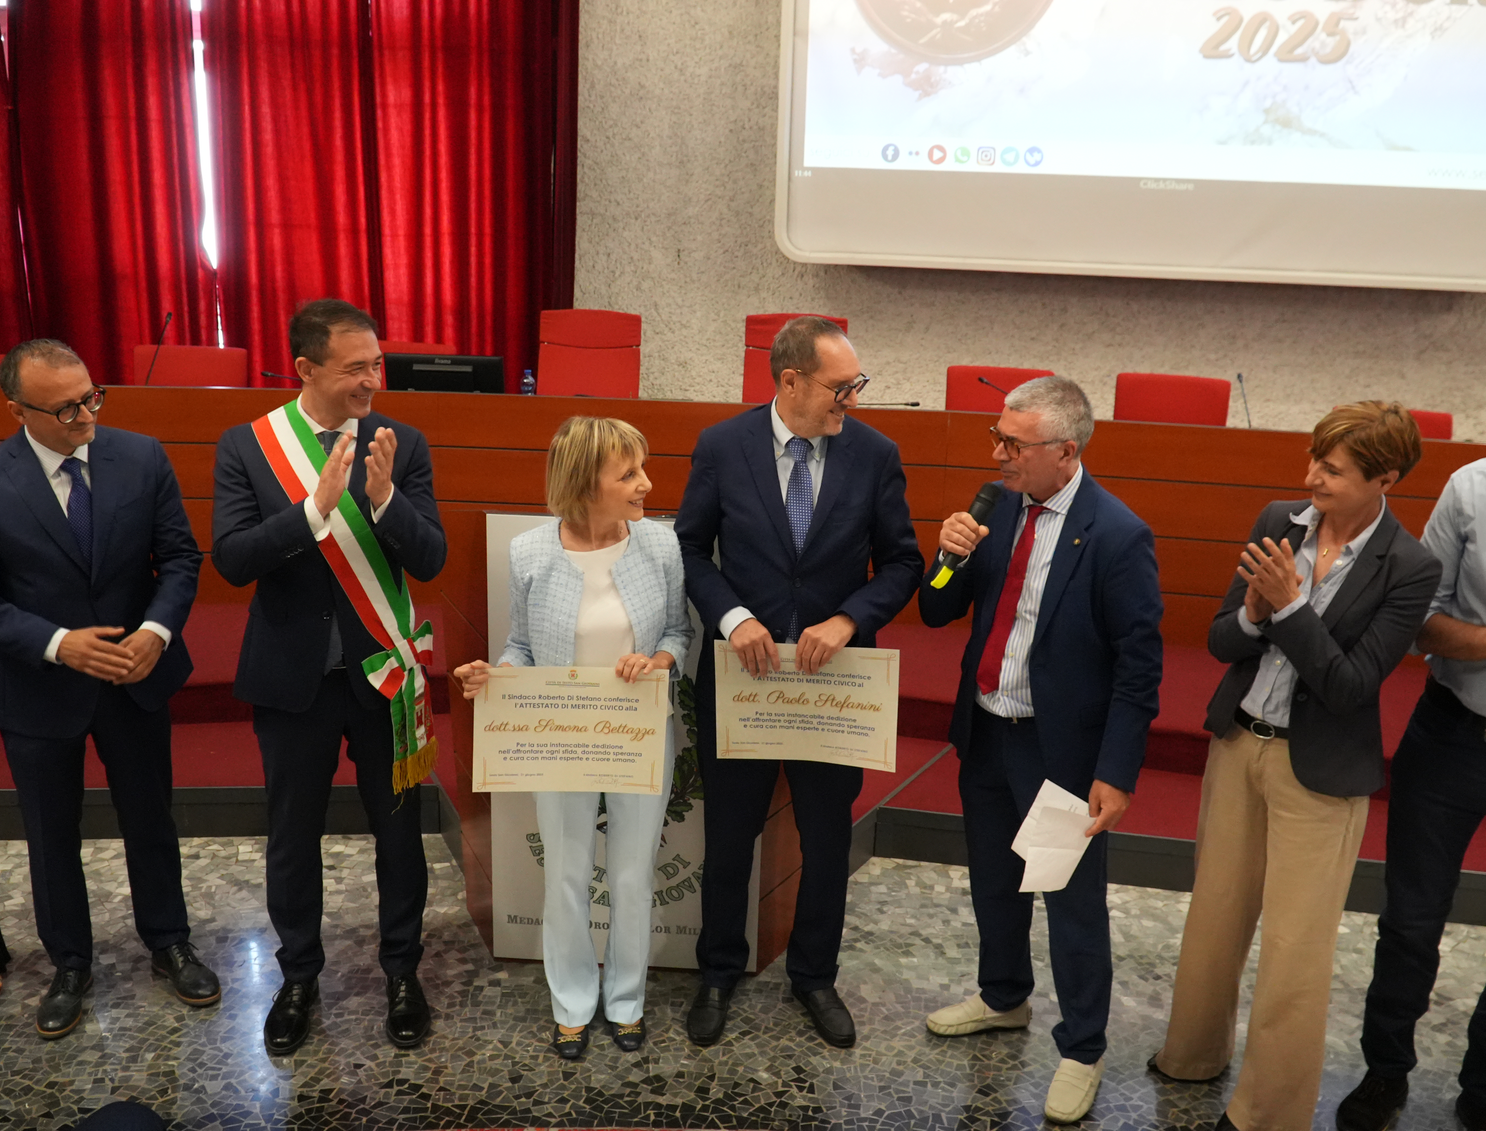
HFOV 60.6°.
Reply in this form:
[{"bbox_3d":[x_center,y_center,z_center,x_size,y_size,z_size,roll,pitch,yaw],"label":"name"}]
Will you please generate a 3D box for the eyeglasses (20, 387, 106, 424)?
[{"bbox_3d":[-1.539,-0.365,2.880,0.140,0.045,0.145,-25,26,-29],"label":"eyeglasses"}]

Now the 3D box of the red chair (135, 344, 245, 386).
[{"bbox_3d":[-2.810,-0.581,6.339,0.600,1.000,0.600,2,12,-2],"label":"red chair"}]

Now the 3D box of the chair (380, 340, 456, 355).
[{"bbox_3d":[-1.867,-0.667,6.792,0.600,1.030,0.600,3,12,3],"label":"chair"}]

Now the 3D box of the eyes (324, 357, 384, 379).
[{"bbox_3d":[-0.858,-0.435,2.800,0.120,0.035,0.050,-14,22,-39],"label":"eyes"}]

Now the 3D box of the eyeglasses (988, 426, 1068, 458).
[{"bbox_3d":[0.653,-0.283,2.883,0.140,0.048,0.140,-6,22,-17],"label":"eyeglasses"}]

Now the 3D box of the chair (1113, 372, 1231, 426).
[{"bbox_3d":[2.127,-0.408,6.356,0.600,1.050,0.620,5,13,11],"label":"chair"}]

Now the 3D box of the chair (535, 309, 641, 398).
[{"bbox_3d":[-0.859,-0.731,6.752,0.600,1.220,0.620,3,12,4],"label":"chair"}]

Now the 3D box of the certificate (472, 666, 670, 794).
[{"bbox_3d":[-0.380,0.367,2.803,0.420,0.297,0.012,2,15,-8],"label":"certificate"}]

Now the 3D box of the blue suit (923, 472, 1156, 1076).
[{"bbox_3d":[0.723,0.496,2.997,0.540,1.410,0.400,11,15,35],"label":"blue suit"}]

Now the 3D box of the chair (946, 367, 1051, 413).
[{"bbox_3d":[1.317,-0.539,6.744,0.600,1.000,0.600,5,12,12],"label":"chair"}]

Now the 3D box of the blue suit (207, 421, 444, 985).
[{"bbox_3d":[-0.946,0.380,2.963,0.550,1.465,0.400,-1,13,-13],"label":"blue suit"}]

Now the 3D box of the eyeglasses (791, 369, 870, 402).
[{"bbox_3d":[0.194,-0.432,2.932,0.140,0.048,0.140,29,32,25],"label":"eyeglasses"}]

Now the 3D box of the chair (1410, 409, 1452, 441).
[{"bbox_3d":[2.914,-0.207,5.802,0.600,0.980,0.600,7,13,21],"label":"chair"}]

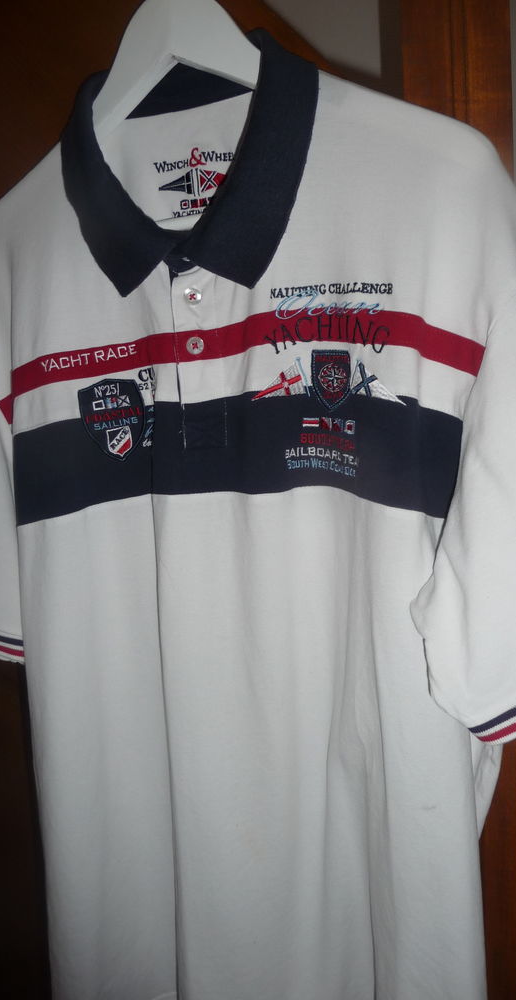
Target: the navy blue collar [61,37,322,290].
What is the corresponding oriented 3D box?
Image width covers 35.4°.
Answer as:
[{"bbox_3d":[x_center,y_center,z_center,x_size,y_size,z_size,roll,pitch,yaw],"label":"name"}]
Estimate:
[{"bbox_3d":[-0.055,-0.263,0.645,0.220,0.190,0.125,1,5,25],"label":"navy blue collar"}]

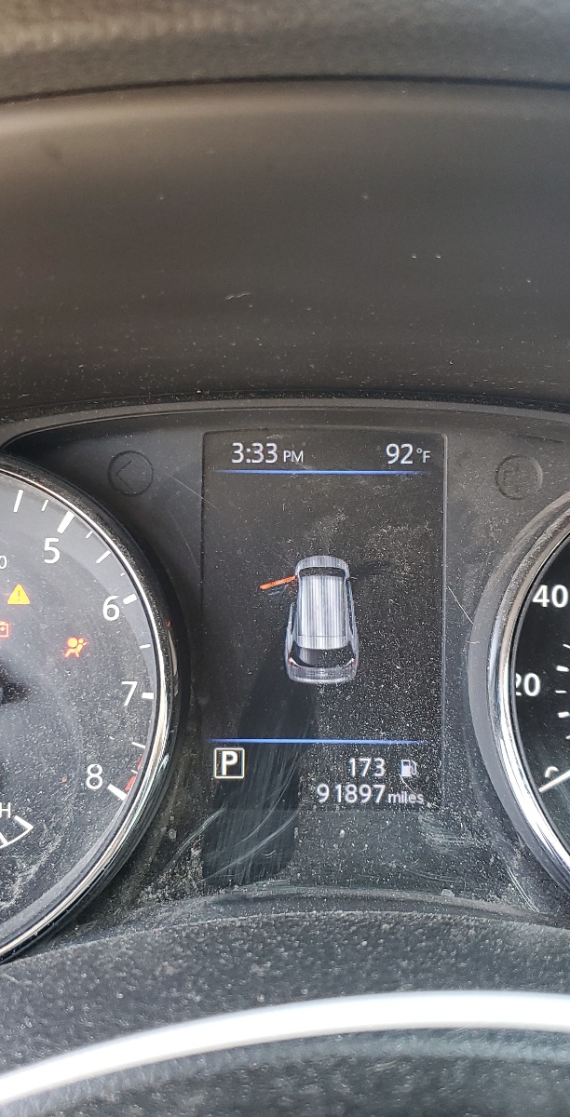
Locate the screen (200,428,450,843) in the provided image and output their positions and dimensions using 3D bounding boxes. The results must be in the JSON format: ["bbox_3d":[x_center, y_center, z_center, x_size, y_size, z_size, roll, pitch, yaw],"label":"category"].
[{"bbox_3d":[0.010,0.022,0.312,0.067,0.115,0.012,0,1,-1],"label":"screen"}]

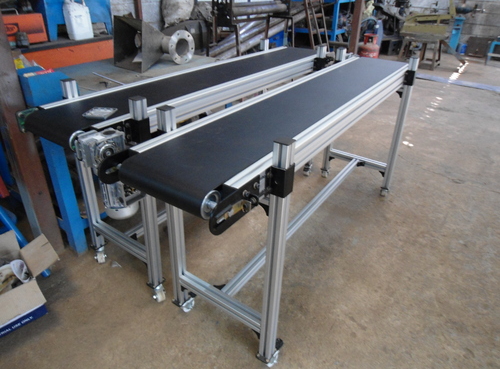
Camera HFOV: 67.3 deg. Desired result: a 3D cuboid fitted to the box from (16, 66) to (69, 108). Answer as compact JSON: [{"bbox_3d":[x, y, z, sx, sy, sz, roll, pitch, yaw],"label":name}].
[{"bbox_3d":[-0.933,-0.440,1.687,0.172,0.136,0.189,19,34,28],"label":"box"}]

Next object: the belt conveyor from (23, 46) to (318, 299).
[{"bbox_3d":[-0.146,-0.238,2.211,0.493,0.952,2.086,20,34,29],"label":"belt conveyor"}]

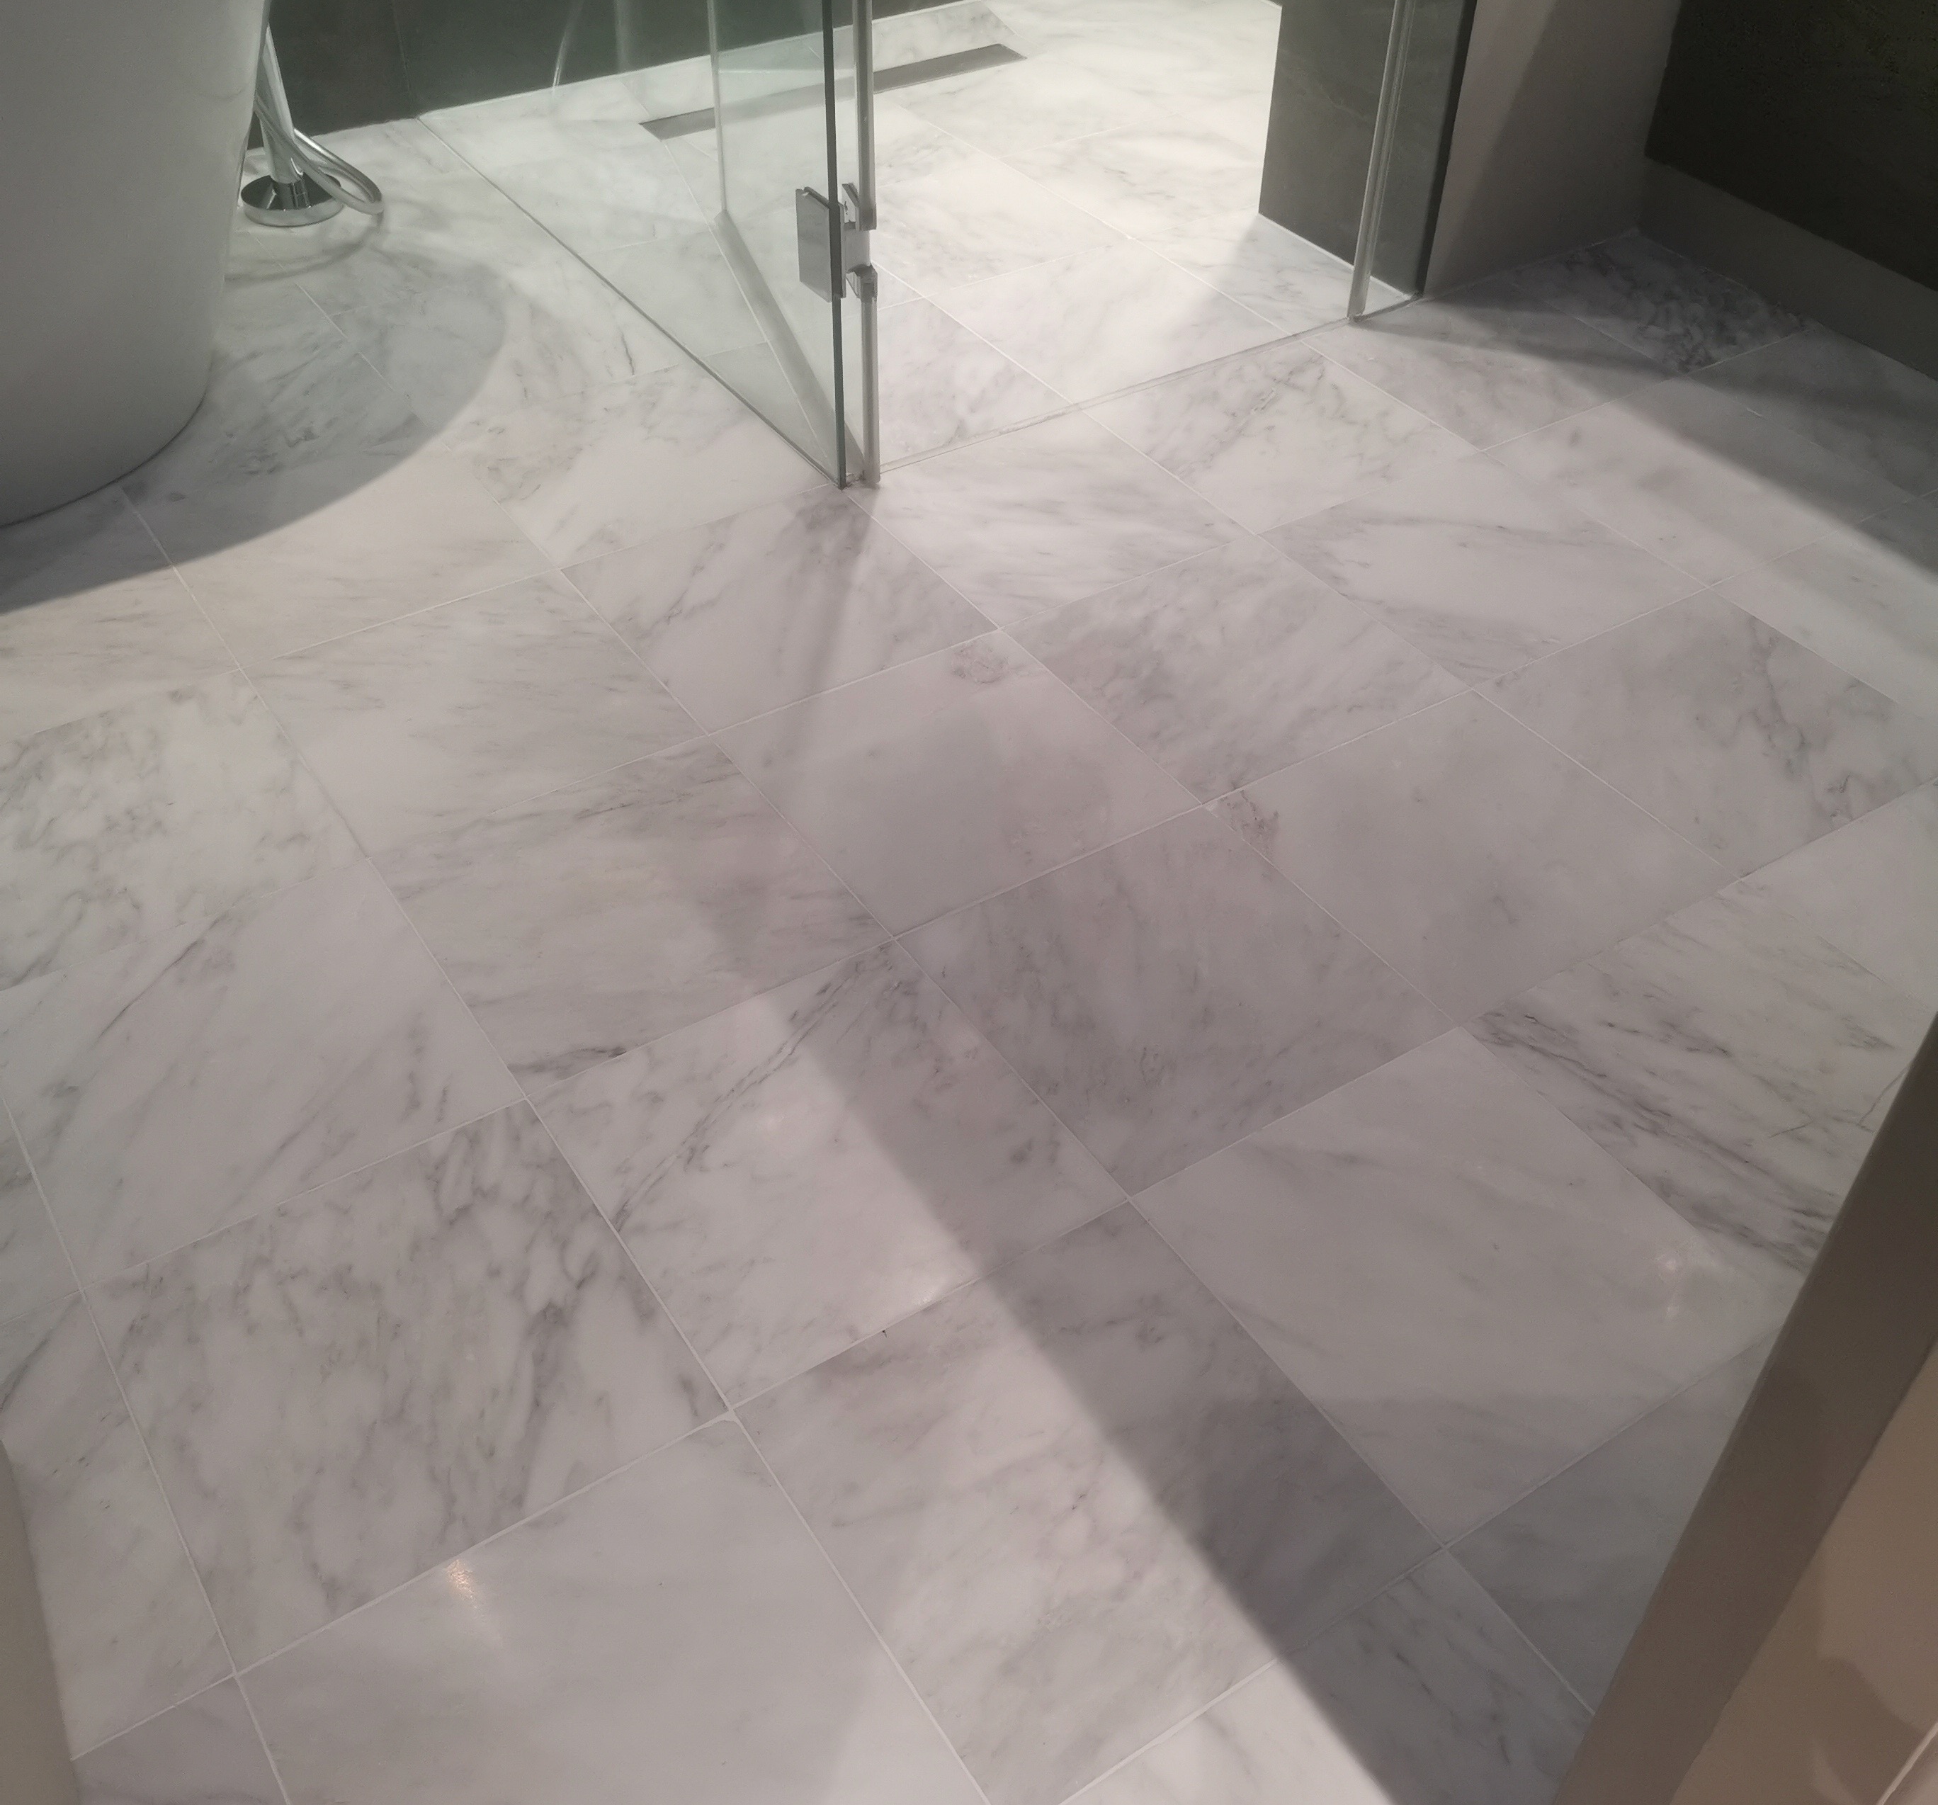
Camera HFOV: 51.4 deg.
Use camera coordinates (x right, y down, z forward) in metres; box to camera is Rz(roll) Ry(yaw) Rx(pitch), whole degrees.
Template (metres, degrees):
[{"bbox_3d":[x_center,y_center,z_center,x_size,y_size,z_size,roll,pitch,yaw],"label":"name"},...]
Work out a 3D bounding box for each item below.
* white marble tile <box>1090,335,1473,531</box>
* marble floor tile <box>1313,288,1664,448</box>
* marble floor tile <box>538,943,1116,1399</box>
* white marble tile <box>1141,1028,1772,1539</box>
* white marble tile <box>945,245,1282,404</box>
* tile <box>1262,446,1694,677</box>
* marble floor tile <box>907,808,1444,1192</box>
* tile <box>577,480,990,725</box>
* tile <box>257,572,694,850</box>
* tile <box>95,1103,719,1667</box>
[{"bbox_3d":[0.330,-0.499,2.144,0.303,0.010,0.303,-23,48,-25],"label":"white marble tile"},{"bbox_3d":[0.586,-0.610,2.273,0.303,0.012,0.303,-23,47,-24],"label":"marble floor tile"},{"bbox_3d":[-0.101,0.176,1.396,0.303,0.012,0.303,-23,47,-24],"label":"marble floor tile"},{"bbox_3d":[0.321,0.238,1.333,0.303,0.012,0.303,-23,47,-24],"label":"white marble tile"},{"bbox_3d":[0.163,-0.671,2.329,0.303,0.010,0.303,-23,48,-25],"label":"white marble tile"},{"bbox_3d":[0.496,-0.326,1.958,0.303,0.010,0.303,-23,48,-25],"label":"tile"},{"bbox_3d":[0.154,0.065,1.518,0.303,0.010,0.303,-23,48,-25],"label":"marble floor tile"},{"bbox_3d":[-0.180,-0.280,1.889,0.303,0.010,0.303,-23,48,-25],"label":"tile"},{"bbox_3d":[-0.434,-0.171,1.762,0.303,0.010,0.303,-23,48,-25],"label":"tile"},{"bbox_3d":[-0.356,0.283,1.263,0.303,0.010,0.303,-23,48,-25],"label":"tile"}]

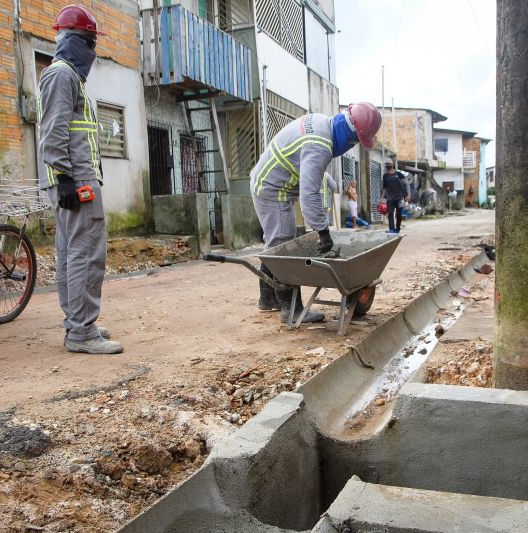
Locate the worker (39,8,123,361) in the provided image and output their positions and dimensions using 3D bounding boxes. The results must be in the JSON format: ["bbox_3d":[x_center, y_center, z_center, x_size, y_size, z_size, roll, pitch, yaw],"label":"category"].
[{"bbox_3d":[-0.953,-0.454,8.650,0.450,1.800,0.520,-1,2,-5],"label":"worker"}]

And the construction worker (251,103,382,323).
[{"bbox_3d":[0.343,-0.353,10.900,0.850,1.430,0.600,-1,2,-15],"label":"construction worker"}]

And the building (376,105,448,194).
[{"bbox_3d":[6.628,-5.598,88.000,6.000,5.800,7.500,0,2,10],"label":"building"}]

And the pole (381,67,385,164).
[{"bbox_3d":[3.999,-4.117,56.000,0.100,5.400,0.100,-1,2,0],"label":"pole"}]

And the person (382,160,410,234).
[{"bbox_3d":[3.086,-1.618,38.800,0.620,1.710,0.450,0,2,6],"label":"person"}]

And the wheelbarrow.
[{"bbox_3d":[0.256,0.102,10.050,0.650,0.570,1.450,1,3,33],"label":"wheelbarrow"}]

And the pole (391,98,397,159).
[{"bbox_3d":[5.524,-4.516,70.000,0.100,5.100,0.100,-1,2,0],"label":"pole"}]

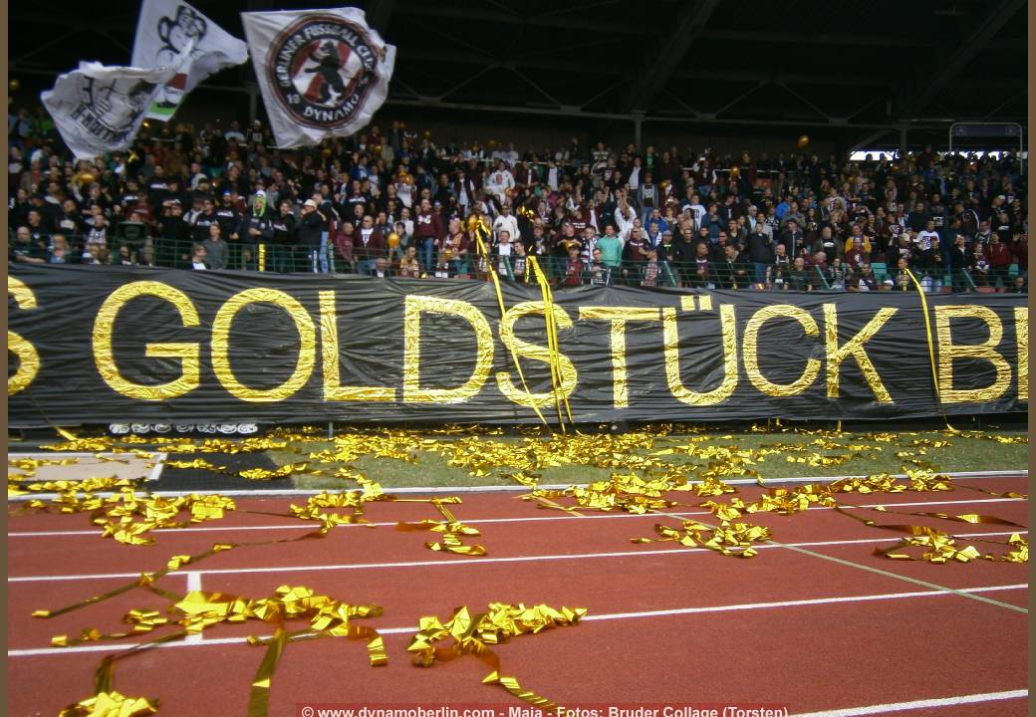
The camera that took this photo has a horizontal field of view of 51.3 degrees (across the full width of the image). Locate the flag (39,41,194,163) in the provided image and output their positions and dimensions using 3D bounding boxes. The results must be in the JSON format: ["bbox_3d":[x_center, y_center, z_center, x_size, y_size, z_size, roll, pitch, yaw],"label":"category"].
[{"bbox_3d":[-6.463,-4.119,17.400,2.300,1.800,0.800,0,0,-17],"label":"flag"}]

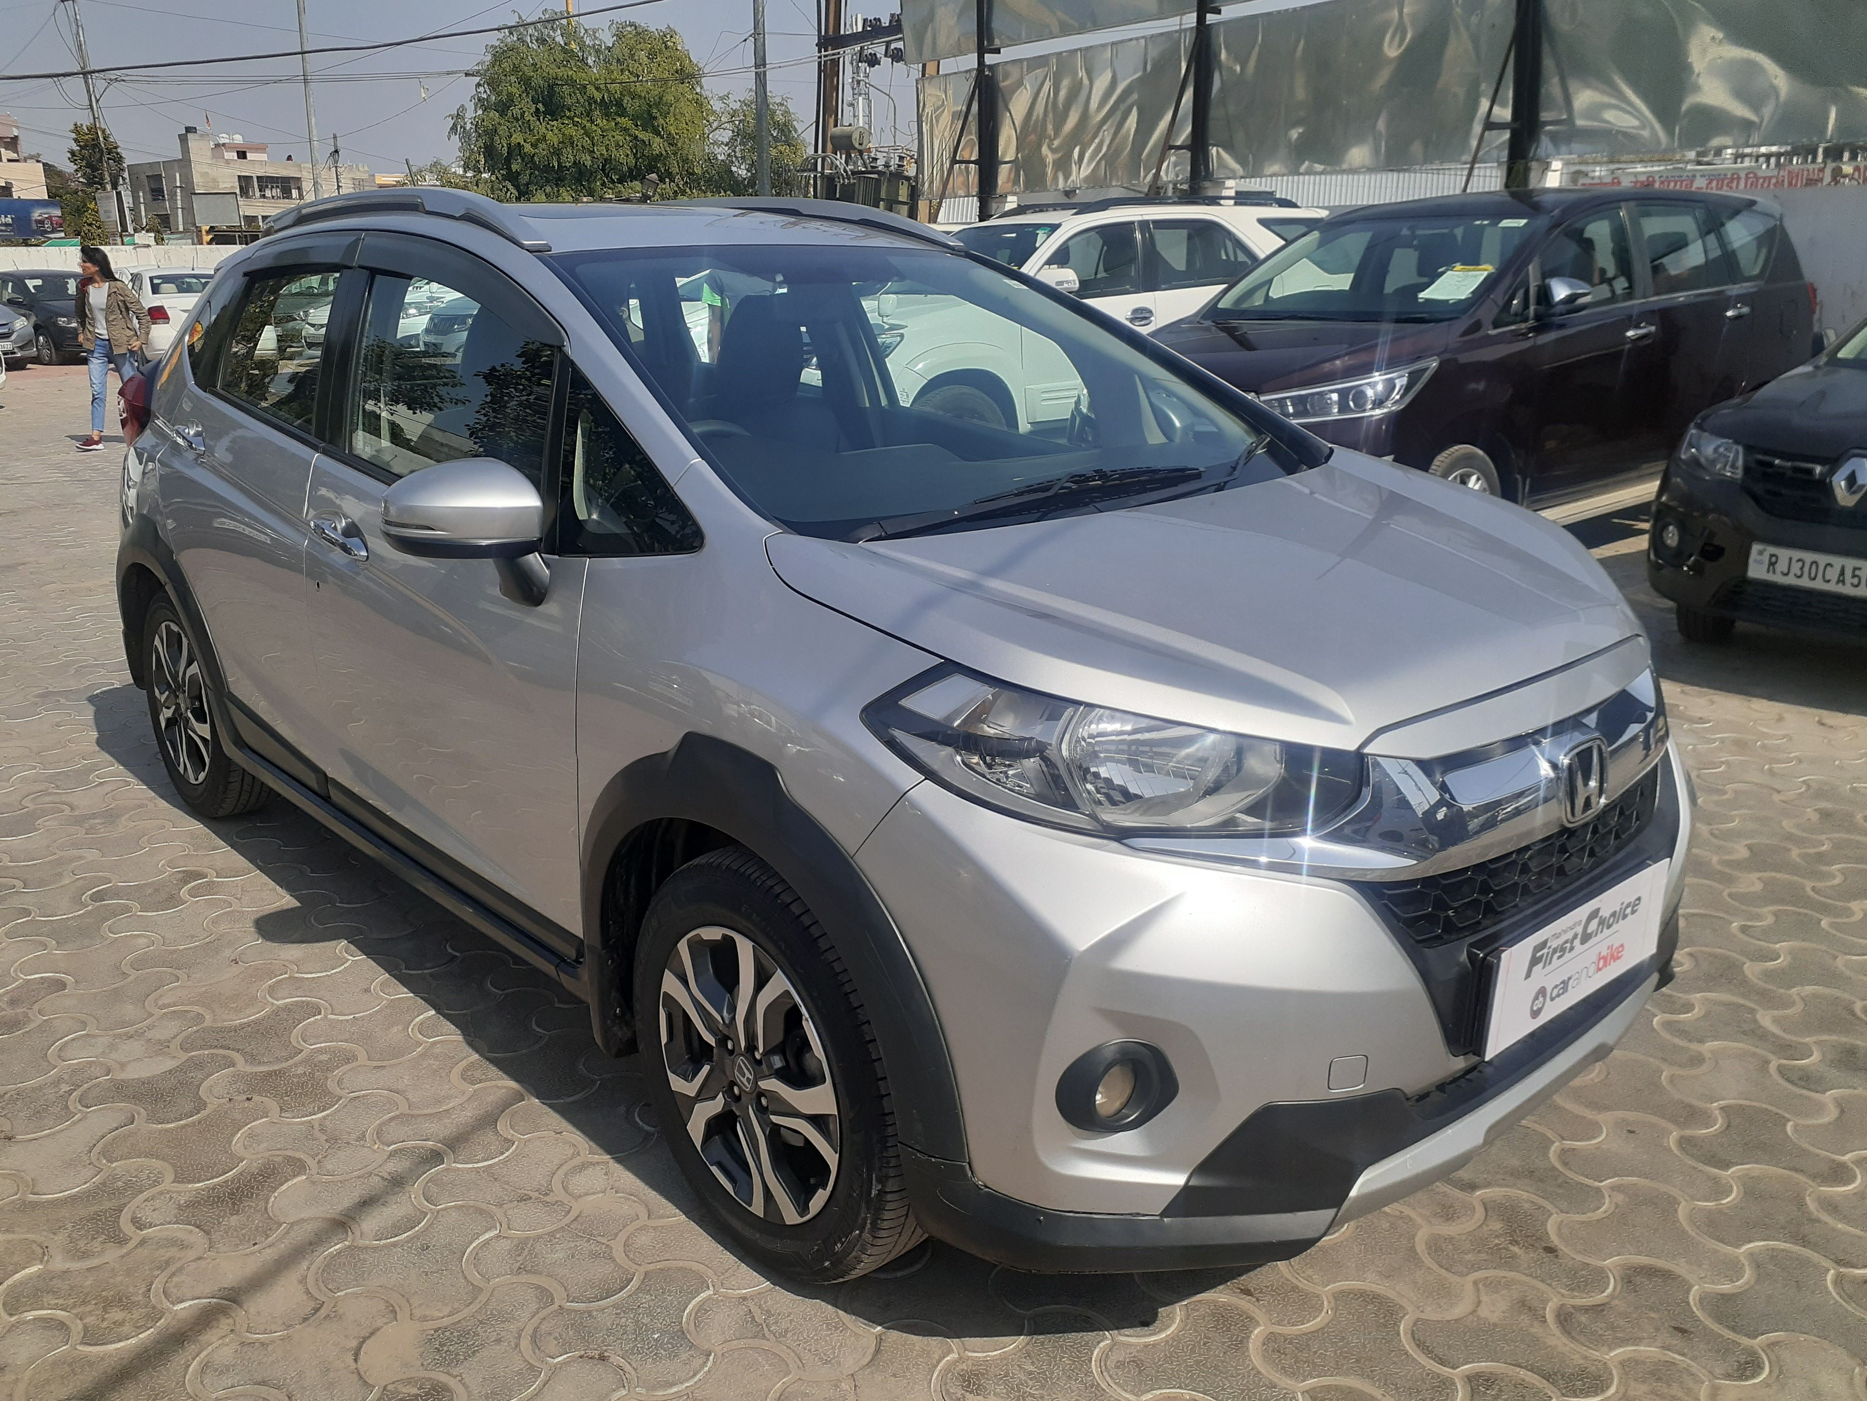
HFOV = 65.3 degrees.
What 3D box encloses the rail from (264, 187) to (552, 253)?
[{"bbox_3d":[-1.189,-1.021,3.103,0.080,0.140,1.480,-14,21,-41],"label":"rail"}]

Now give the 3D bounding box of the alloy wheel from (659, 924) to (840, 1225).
[{"bbox_3d":[-0.213,0.522,2.123,0.165,0.440,0.440,-14,21,-41],"label":"alloy wheel"}]

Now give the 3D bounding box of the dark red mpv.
[{"bbox_3d":[3.070,-1.940,8.130,4.735,1.795,1.830,-13,20,-37],"label":"dark red mpv"}]

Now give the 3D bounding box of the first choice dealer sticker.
[{"bbox_3d":[0.887,0.341,1.976,0.500,0.152,0.015,-14,21,-41],"label":"first choice dealer sticker"}]

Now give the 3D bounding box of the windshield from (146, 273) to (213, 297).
[{"bbox_3d":[-9.817,-5.490,19.200,1.200,0.140,0.600,-6,49,-20],"label":"windshield"}]

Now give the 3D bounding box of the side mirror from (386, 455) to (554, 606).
[{"bbox_3d":[-0.697,-0.254,2.184,0.245,0.225,0.170,-14,21,-41],"label":"side mirror"}]

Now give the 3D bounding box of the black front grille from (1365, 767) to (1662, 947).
[{"bbox_3d":[0.846,0.189,1.980,0.860,0.130,0.130,-14,21,-41],"label":"black front grille"}]

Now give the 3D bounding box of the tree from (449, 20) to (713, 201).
[{"bbox_3d":[-9.035,-13.580,37.703,6.600,7.900,6.400,0,16,0],"label":"tree"}]

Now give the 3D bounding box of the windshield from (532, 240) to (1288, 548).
[{"bbox_3d":[-0.003,-0.621,2.708,1.300,0.140,0.970,-14,49,-41],"label":"windshield"}]

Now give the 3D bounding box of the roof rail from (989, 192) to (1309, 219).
[{"bbox_3d":[1.397,-3.318,9.855,2.200,0.150,1.150,-13,21,-38],"label":"roof rail"}]

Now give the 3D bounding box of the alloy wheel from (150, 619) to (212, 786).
[{"bbox_3d":[-1.944,-0.002,3.928,0.165,0.440,0.440,-14,21,-41],"label":"alloy wheel"}]

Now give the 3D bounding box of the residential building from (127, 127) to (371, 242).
[{"bbox_3d":[-52.002,-36.750,111.129,13.200,11.600,12.000,-14,21,-39],"label":"residential building"}]

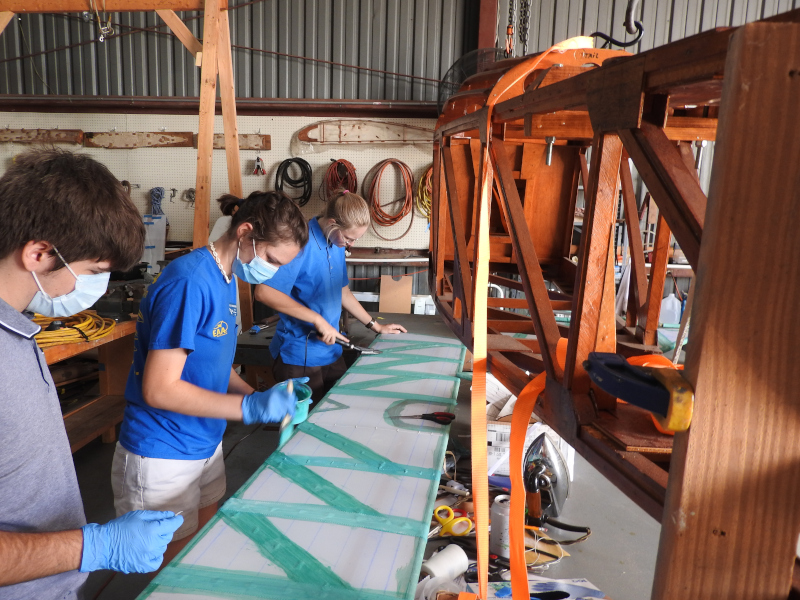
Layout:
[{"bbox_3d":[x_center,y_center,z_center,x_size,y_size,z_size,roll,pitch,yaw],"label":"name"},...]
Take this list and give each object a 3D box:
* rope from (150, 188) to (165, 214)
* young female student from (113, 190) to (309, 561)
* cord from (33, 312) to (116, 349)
[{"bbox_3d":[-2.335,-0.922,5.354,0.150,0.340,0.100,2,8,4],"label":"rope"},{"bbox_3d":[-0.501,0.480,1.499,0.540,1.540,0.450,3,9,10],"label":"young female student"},{"bbox_3d":[-1.721,0.126,2.801,0.500,0.100,0.520,3,8,6],"label":"cord"}]

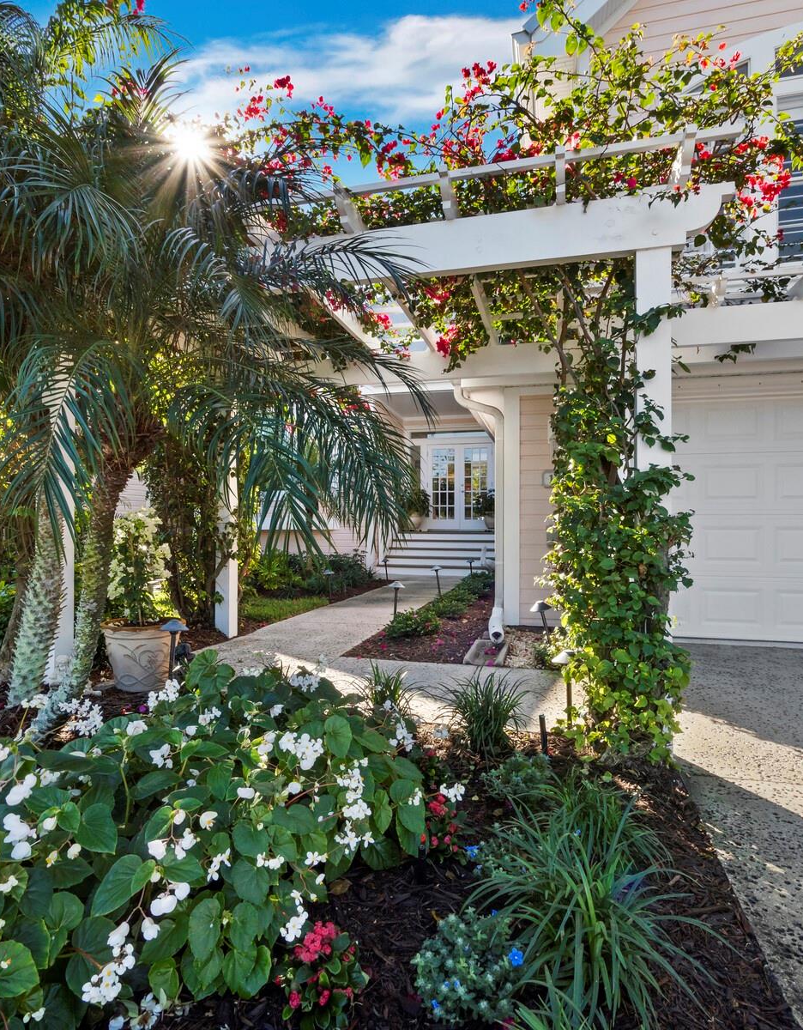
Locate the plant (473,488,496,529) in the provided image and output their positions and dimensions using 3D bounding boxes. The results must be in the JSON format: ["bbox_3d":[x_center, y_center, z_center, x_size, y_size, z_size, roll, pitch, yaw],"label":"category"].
[{"bbox_3d":[2.020,-0.130,12.500,0.780,0.960,0.750,0,0,12],"label":"plant"}]

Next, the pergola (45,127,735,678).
[{"bbox_3d":[-0.235,-0.250,3.870,3.950,2.710,2.420,0,0,15],"label":"pergola"}]

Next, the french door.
[{"bbox_3d":[1.380,-0.685,13.100,1.540,2.060,0.100,0,0,12],"label":"french door"}]

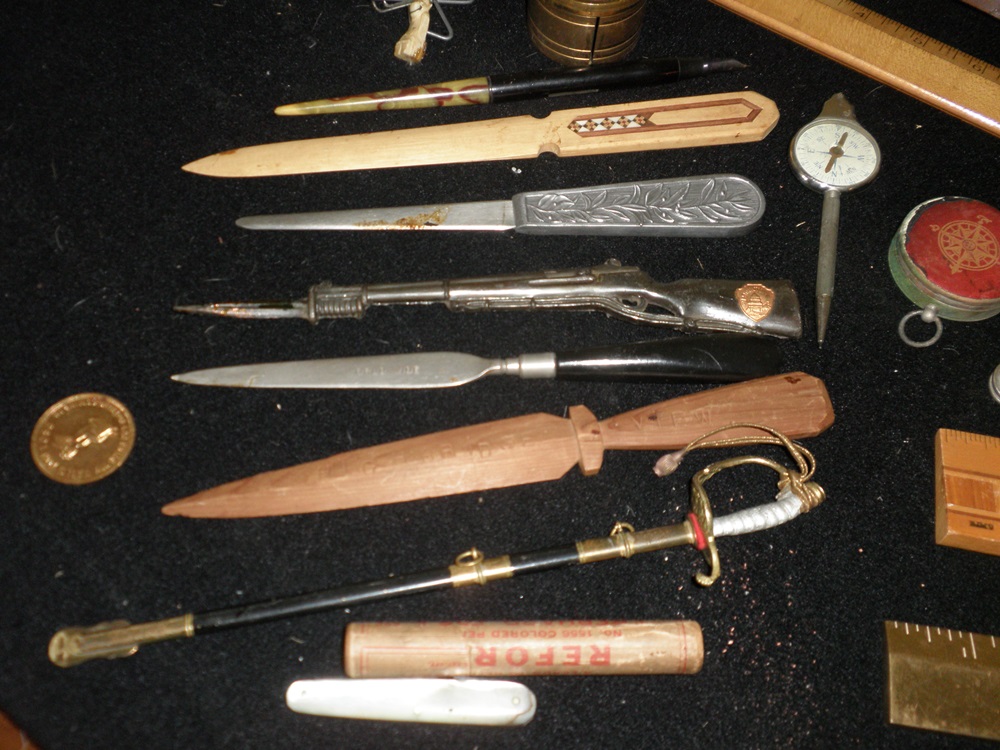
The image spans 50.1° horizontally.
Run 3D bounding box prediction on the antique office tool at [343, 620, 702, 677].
[{"bbox_3d":[0.007,0.078,0.306,0.102,0.015,0.015,0,61,-2],"label":"antique office tool"}]

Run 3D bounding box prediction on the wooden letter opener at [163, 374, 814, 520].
[{"bbox_3d":[0.003,0.024,0.338,0.215,0.010,0.022,-9,62,-7],"label":"wooden letter opener"}]

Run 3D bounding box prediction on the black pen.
[{"bbox_3d":[0.006,-0.113,0.414,0.185,0.010,0.010,-7,62,-6],"label":"black pen"}]

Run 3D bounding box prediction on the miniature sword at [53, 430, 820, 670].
[{"bbox_3d":[-0.014,0.053,0.320,0.236,0.012,0.049,-10,62,-8],"label":"miniature sword"}]

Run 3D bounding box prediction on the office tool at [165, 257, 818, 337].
[{"bbox_3d":[-0.003,-0.027,0.367,0.215,0.009,0.029,0,61,-2],"label":"office tool"}]

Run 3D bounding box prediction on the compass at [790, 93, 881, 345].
[{"bbox_3d":[0.120,-0.059,0.388,0.033,0.011,0.118,11,61,4],"label":"compass"}]

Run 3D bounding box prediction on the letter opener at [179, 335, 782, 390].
[{"bbox_3d":[-0.006,-0.003,0.353,0.203,0.009,0.016,-2,61,-3],"label":"letter opener"}]

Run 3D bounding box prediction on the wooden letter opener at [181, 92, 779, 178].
[{"bbox_3d":[-0.004,-0.089,0.403,0.227,0.006,0.020,-6,61,-6],"label":"wooden letter opener"}]

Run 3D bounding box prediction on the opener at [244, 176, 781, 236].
[{"bbox_3d":[0.002,-0.059,0.386,0.192,0.007,0.026,-3,61,-4],"label":"opener"}]

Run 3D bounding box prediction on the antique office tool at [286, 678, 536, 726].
[{"bbox_3d":[-0.025,0.092,0.301,0.070,0.007,0.011,2,61,-1],"label":"antique office tool"}]

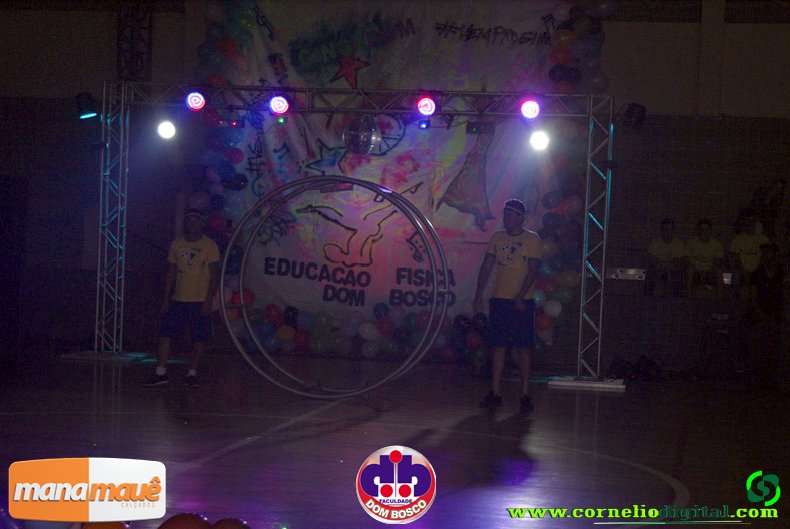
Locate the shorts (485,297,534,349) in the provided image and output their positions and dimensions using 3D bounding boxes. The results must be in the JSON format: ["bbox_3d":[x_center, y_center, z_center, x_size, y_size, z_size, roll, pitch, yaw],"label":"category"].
[{"bbox_3d":[1.018,0.502,14.400,0.400,0.470,0.300,2,1,14],"label":"shorts"}]

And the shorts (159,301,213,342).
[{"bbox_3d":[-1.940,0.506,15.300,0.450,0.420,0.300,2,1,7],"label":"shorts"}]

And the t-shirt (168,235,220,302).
[{"bbox_3d":[-1.861,0.037,15.300,0.470,0.630,0.280,2,1,7],"label":"t-shirt"}]

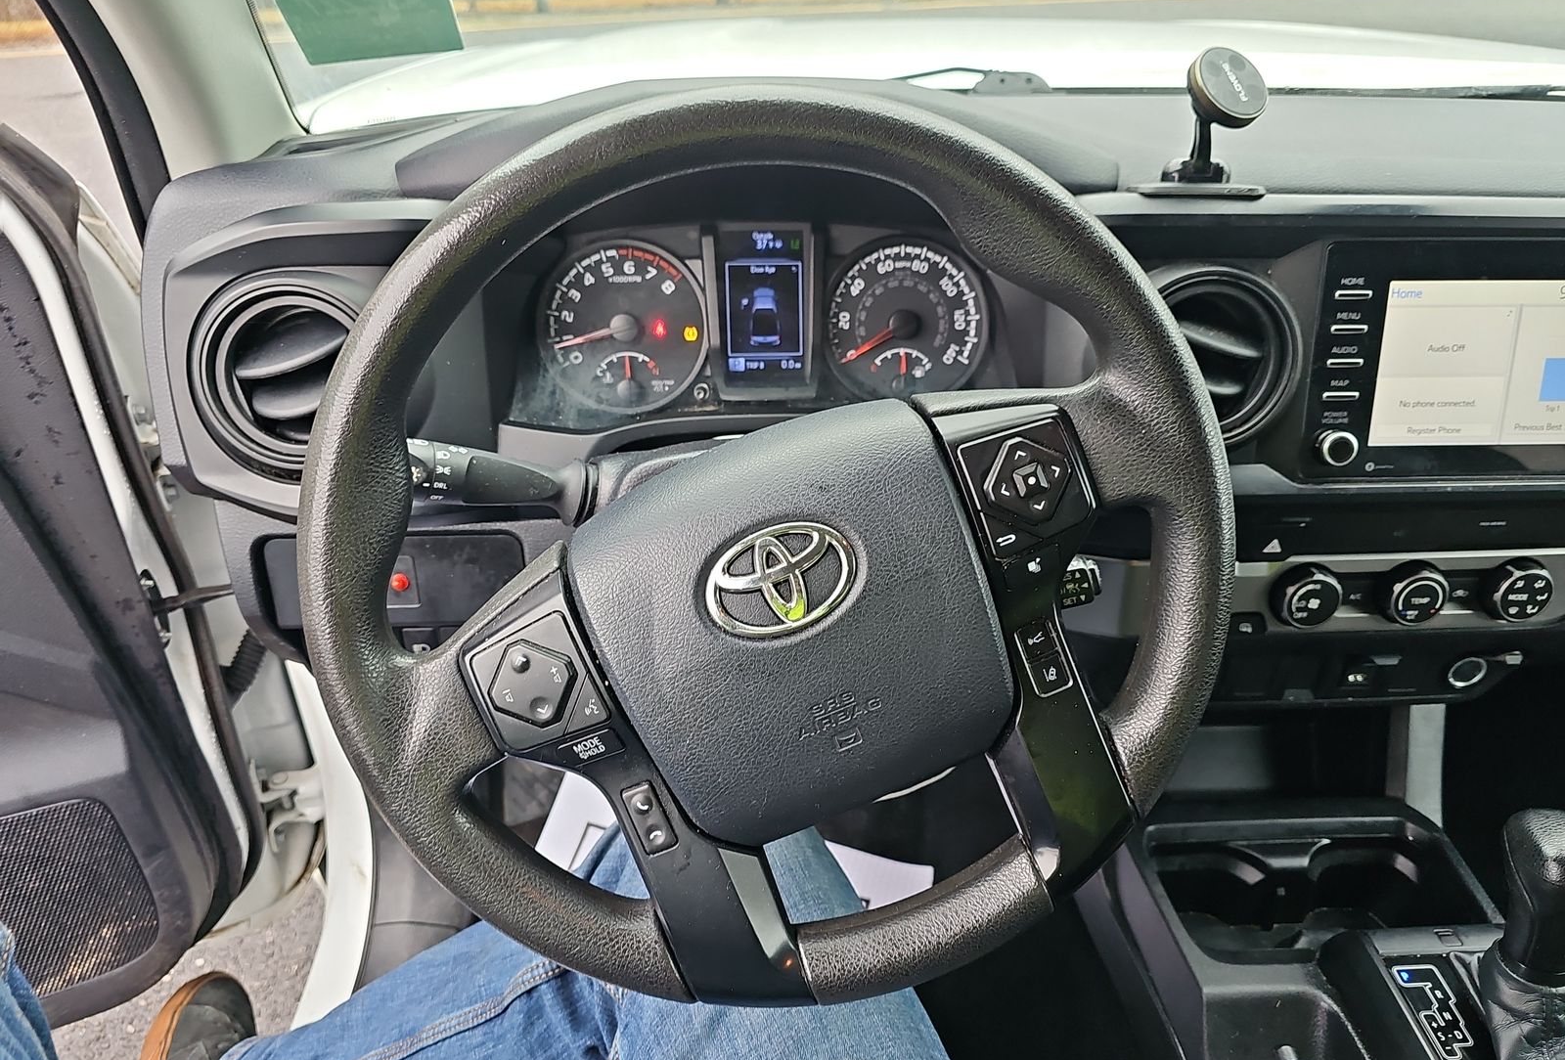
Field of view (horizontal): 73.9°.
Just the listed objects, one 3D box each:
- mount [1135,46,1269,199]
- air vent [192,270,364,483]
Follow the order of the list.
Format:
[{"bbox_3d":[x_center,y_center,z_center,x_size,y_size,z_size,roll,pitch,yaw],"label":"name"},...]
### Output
[{"bbox_3d":[0.225,-0.217,0.556,0.068,0.072,0.052,-7,32,-13],"label":"mount"},{"bbox_3d":[-0.248,-0.081,0.541,0.100,0.100,0.045,-3,13,-7],"label":"air vent"}]

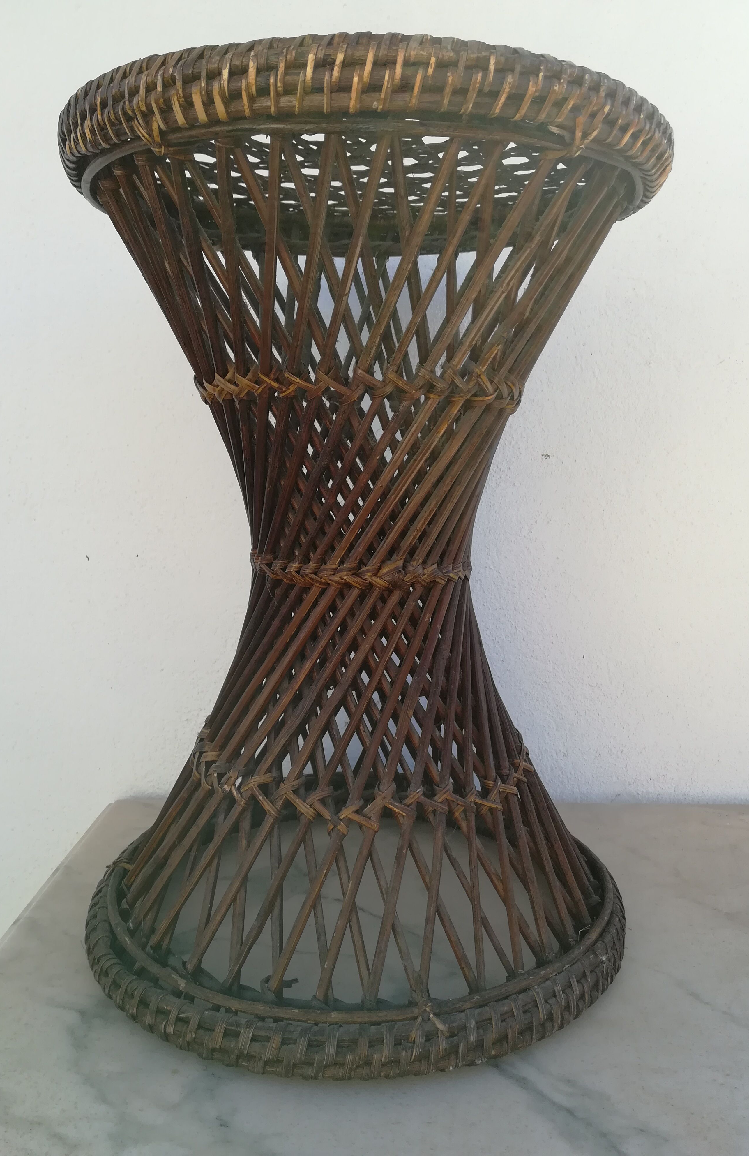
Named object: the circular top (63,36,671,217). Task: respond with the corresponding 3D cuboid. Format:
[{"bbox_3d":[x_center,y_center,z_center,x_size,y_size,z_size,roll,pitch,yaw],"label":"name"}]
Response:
[{"bbox_3d":[-0.005,-0.219,0.483,0.324,0.035,0.324,0,10,0],"label":"circular top"}]

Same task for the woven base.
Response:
[{"bbox_3d":[-0.010,0.191,0.552,0.331,0.033,0.331,0,10,0],"label":"woven base"}]

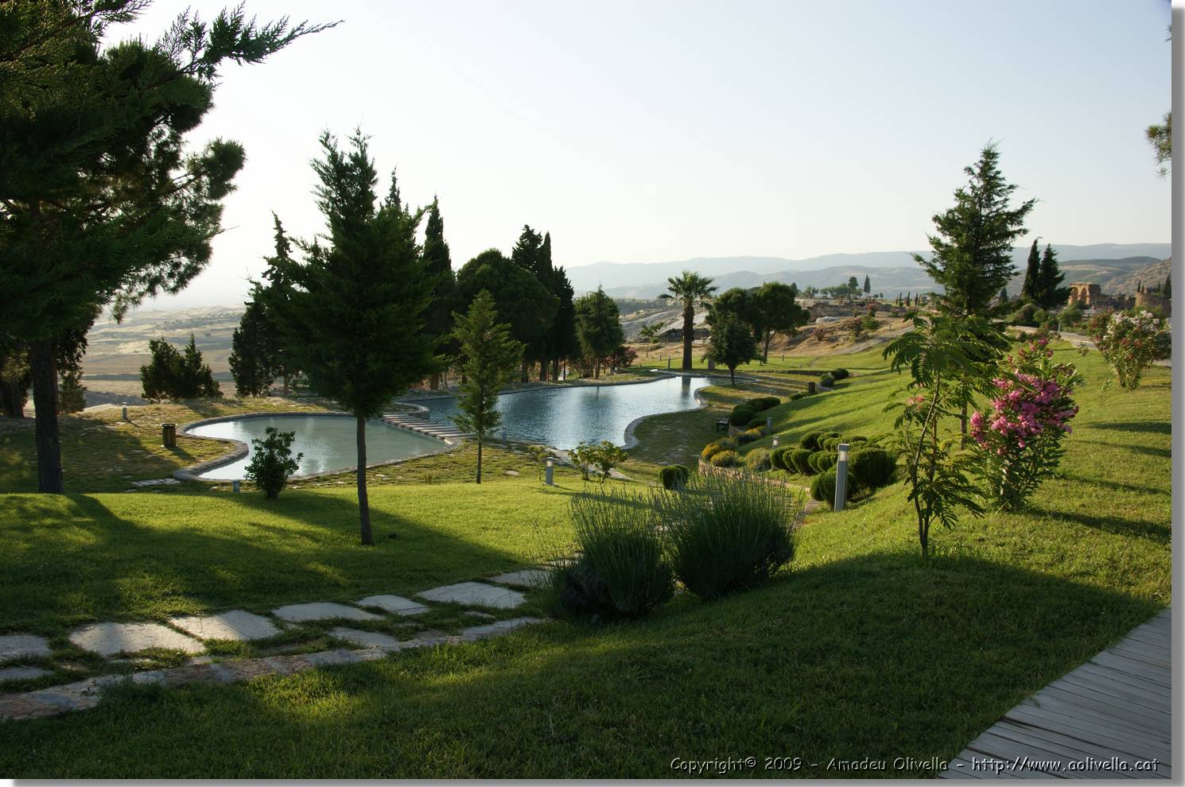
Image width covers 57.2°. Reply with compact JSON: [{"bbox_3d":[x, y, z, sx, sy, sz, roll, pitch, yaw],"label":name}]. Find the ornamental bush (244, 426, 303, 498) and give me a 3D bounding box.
[{"bbox_3d":[-7.038,1.518,24.000,1.316,1.478,1.316,0,6,0],"label":"ornamental bush"}]

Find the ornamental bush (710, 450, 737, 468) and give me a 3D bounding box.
[{"bbox_3d":[2.956,1.466,24.500,0.640,0.400,0.620,0,6,0],"label":"ornamental bush"}]

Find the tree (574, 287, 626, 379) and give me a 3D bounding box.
[{"bbox_3d":[0.468,-3.824,70.006,3.239,5.998,3.239,0,6,0],"label":"tree"}]

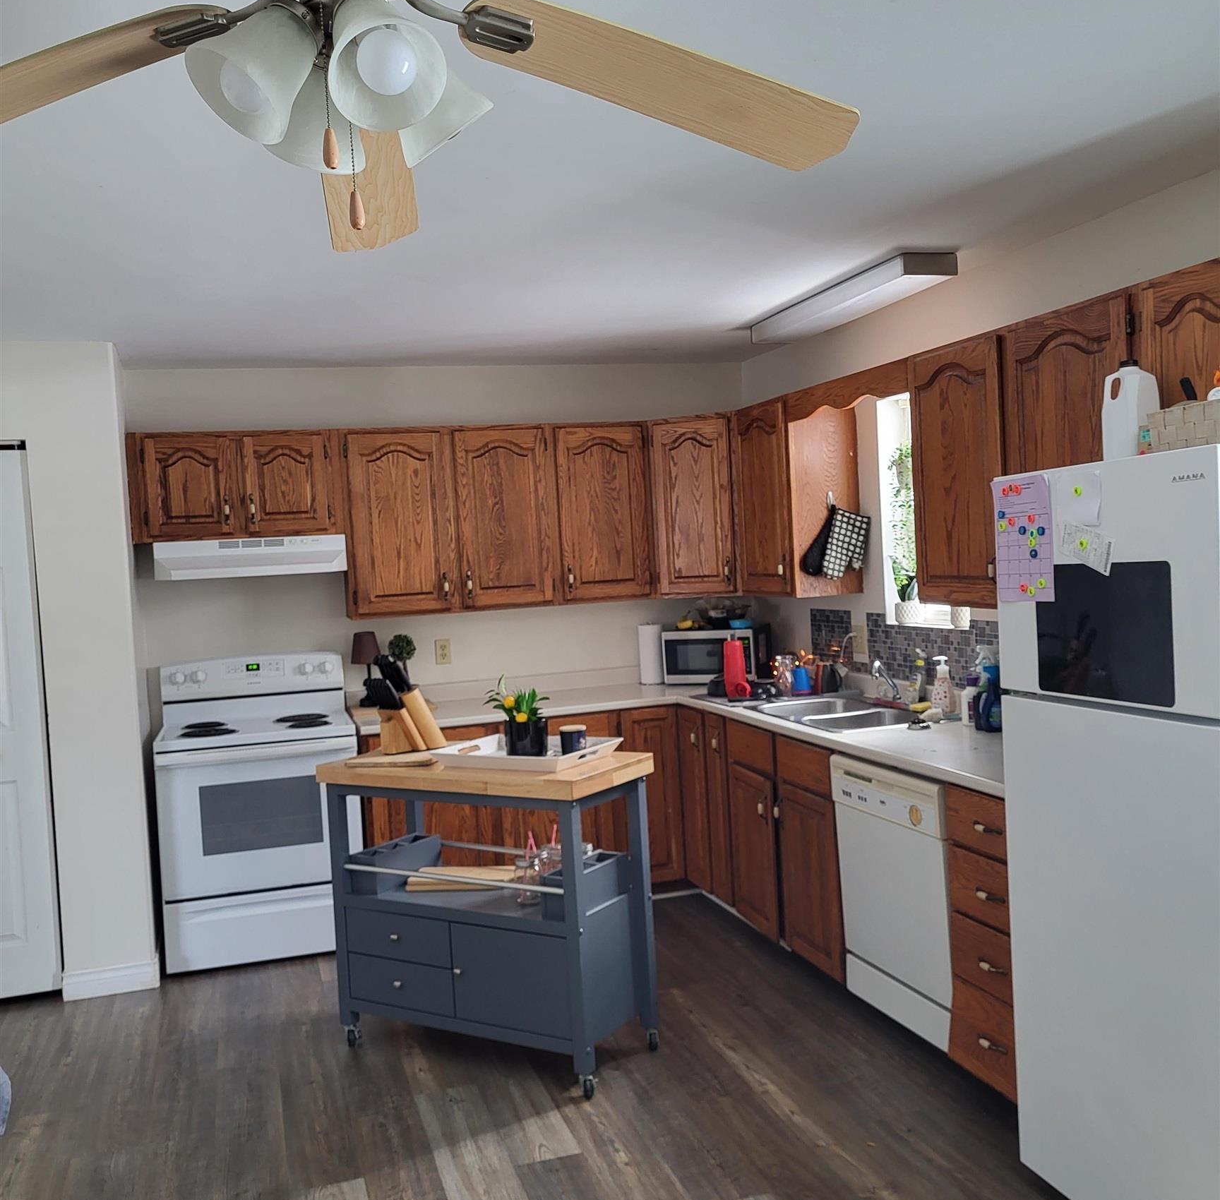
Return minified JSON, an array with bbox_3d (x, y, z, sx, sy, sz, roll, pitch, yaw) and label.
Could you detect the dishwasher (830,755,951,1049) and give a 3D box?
[{"bbox_3d":[1.126,0.888,3.809,0.610,0.802,0.625,-4,2,-17],"label":"dishwasher"}]

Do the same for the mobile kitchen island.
[{"bbox_3d":[-0.375,0.966,3.889,0.968,0.922,0.470,-2,3,31],"label":"mobile kitchen island"}]

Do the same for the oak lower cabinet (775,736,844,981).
[{"bbox_3d":[0.973,0.877,4.356,0.612,0.818,0.480,-4,2,-17],"label":"oak lower cabinet"}]

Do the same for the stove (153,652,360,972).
[{"bbox_3d":[-1.452,0.843,5.077,0.761,1.190,0.670,-4,2,-17],"label":"stove"}]

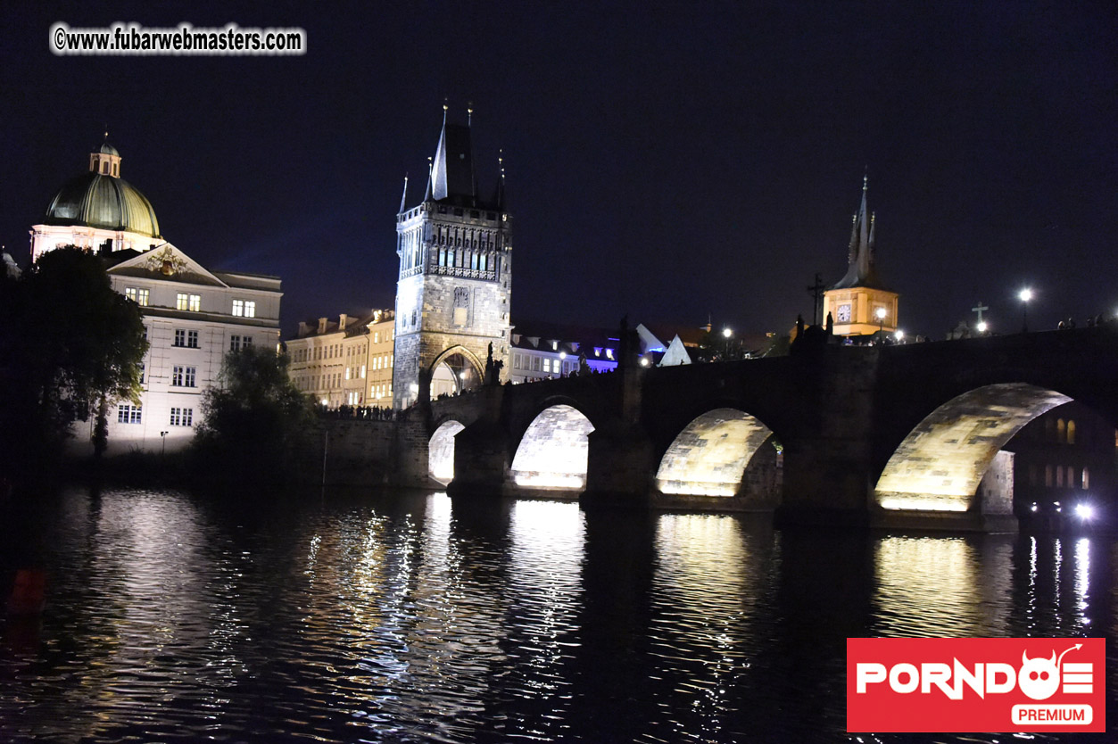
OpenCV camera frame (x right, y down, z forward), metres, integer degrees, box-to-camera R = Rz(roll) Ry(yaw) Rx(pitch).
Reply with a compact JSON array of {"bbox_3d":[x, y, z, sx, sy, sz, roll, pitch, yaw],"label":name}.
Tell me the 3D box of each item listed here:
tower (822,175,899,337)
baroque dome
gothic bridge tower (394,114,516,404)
[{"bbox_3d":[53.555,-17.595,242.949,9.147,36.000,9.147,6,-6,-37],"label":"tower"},{"bbox_3d":[-69.384,-28.261,209.138,16.841,14.369,16.841,4,-5,-19],"label":"baroque dome"},{"bbox_3d":[-15.105,-16.947,200.284,13.832,46.713,10.118,5,-5,-27],"label":"gothic bridge tower"}]

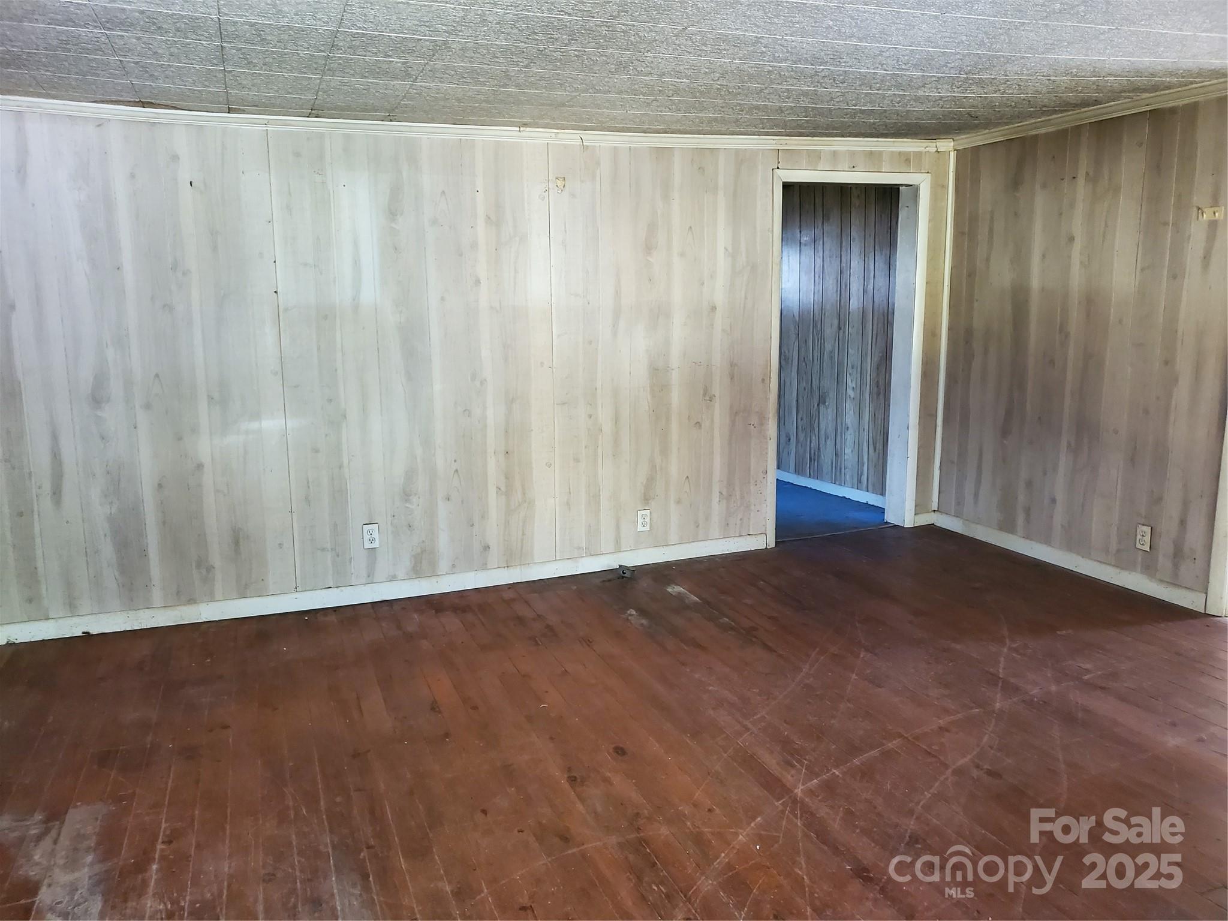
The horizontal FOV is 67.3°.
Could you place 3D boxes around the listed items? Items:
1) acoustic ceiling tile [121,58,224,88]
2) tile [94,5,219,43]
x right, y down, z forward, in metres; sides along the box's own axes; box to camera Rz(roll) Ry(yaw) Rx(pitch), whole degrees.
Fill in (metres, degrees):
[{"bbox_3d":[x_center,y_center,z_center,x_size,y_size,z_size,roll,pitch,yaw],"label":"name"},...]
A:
[{"bbox_3d":[-1.470,-1.300,3.097,0.305,0.015,0.305,-5,11,-21],"label":"acoustic ceiling tile"},{"bbox_3d":[-1.250,-1.204,2.537,0.305,0.015,0.305,-5,11,-21],"label":"tile"}]

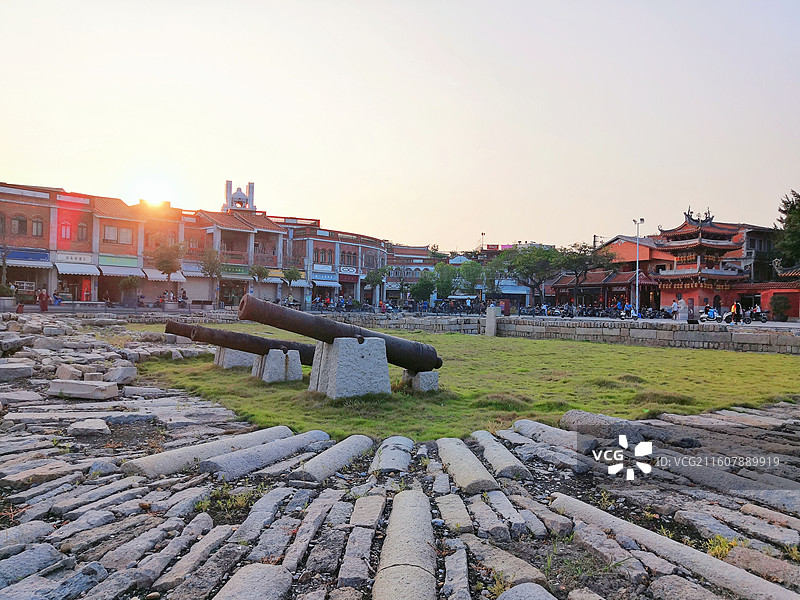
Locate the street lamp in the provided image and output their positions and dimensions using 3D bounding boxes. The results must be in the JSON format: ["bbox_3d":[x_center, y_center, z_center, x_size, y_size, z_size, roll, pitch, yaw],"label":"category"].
[{"bbox_3d":[21.400,-2.900,56.000,1.150,9.000,0.500,1,0,14],"label":"street lamp"}]

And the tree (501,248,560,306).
[{"bbox_3d":[13.300,-1.950,64.000,6.300,7.000,6.000,1,0,11],"label":"tree"}]

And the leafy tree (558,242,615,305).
[{"bbox_3d":[18.900,-2.100,63.000,6.000,7.300,5.700,1,0,11],"label":"leafy tree"}]

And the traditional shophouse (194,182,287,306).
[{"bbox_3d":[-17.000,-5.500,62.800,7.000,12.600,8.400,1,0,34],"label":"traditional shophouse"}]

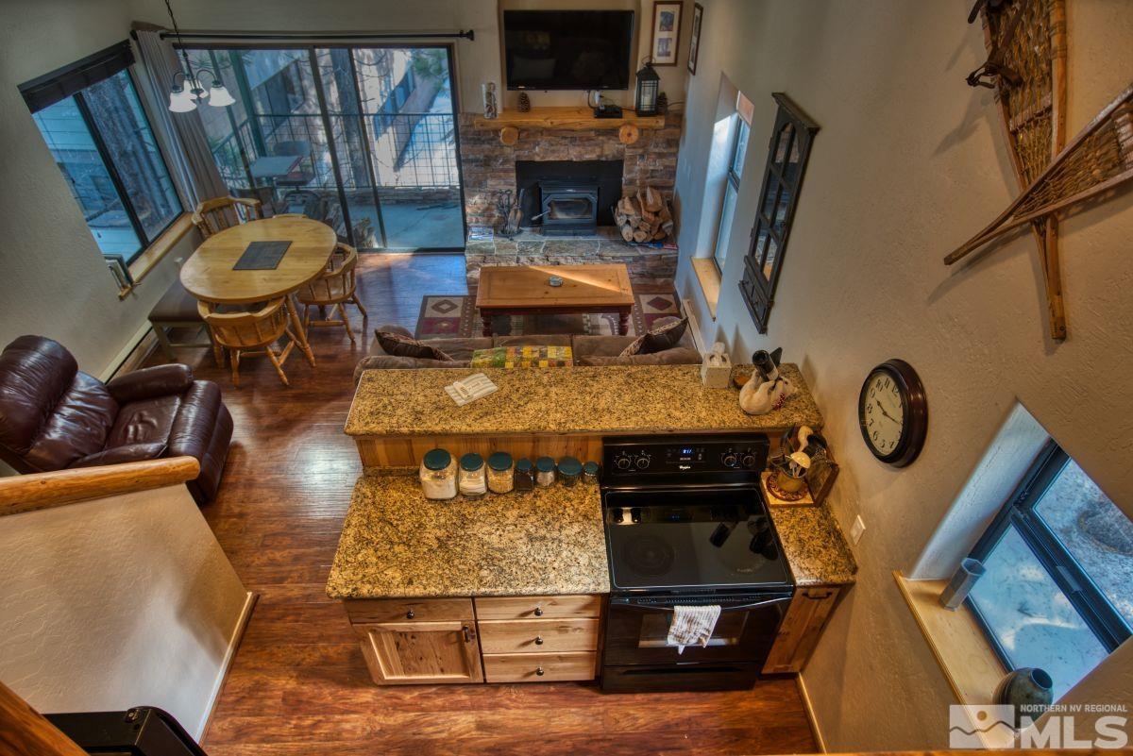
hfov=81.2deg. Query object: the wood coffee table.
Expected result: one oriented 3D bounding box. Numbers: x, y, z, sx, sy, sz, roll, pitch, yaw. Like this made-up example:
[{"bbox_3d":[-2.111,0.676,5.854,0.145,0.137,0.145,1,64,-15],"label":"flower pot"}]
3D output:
[{"bbox_3d":[-0.096,-0.590,5.554,1.240,0.460,0.610,-1,40,-1],"label":"wood coffee table"}]

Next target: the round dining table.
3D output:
[{"bbox_3d":[-2.473,-0.711,5.584,1.120,0.750,1.390,-1,38,-2],"label":"round dining table"}]

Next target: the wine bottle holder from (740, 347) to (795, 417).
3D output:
[{"bbox_3d":[0.974,0.008,3.140,0.300,0.300,0.180,-17,43,-21],"label":"wine bottle holder"}]

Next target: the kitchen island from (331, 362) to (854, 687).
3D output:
[{"bbox_3d":[0.090,0.776,3.345,2.210,1.220,1.140,-1,38,-2],"label":"kitchen island"}]

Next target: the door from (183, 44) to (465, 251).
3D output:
[{"bbox_3d":[-2.208,-2.120,6.357,2.400,2.030,0.130,-1,38,-2],"label":"door"}]

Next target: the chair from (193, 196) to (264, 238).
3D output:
[{"bbox_3d":[-3.108,-1.268,6.294,0.540,0.740,0.590,31,47,32],"label":"chair"}]

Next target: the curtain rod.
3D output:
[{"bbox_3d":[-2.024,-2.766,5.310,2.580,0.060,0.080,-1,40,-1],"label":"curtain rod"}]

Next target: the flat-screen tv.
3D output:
[{"bbox_3d":[0.018,-2.753,5.577,1.055,0.615,0.070,-1,40,-1],"label":"flat-screen tv"}]

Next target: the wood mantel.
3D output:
[{"bbox_3d":[0.033,-2.317,6.117,1.710,0.220,0.290,-1,38,-2],"label":"wood mantel"}]

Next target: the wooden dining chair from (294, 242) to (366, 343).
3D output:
[{"bbox_3d":[-1.984,-0.724,5.617,0.540,0.740,0.590,1,38,1],"label":"wooden dining chair"}]

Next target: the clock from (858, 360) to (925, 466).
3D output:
[{"bbox_3d":[1.188,0.135,2.433,0.060,0.400,0.400,-1,40,-1],"label":"clock"}]

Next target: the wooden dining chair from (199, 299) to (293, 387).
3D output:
[{"bbox_3d":[-2.341,-0.306,4.973,0.590,0.760,0.560,-3,40,-4],"label":"wooden dining chair"}]

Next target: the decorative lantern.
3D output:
[{"bbox_3d":[0.693,-2.495,5.674,0.175,0.450,0.175,-7,41,-9],"label":"decorative lantern"}]

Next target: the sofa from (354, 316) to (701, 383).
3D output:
[{"bbox_3d":[-0.218,0.000,4.607,2.260,0.880,1.000,-1,38,-2],"label":"sofa"}]

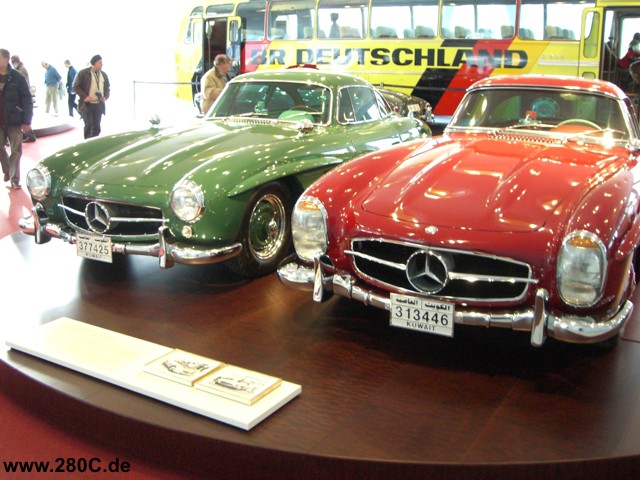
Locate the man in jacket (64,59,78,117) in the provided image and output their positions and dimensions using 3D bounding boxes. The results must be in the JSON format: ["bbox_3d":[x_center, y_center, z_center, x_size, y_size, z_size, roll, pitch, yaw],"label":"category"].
[{"bbox_3d":[-7.010,-4.263,19.900,0.600,1.670,0.500,-4,15,-17],"label":"man in jacket"}]

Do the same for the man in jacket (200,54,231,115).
[{"bbox_3d":[-1.532,-1.920,10.500,0.500,1.710,0.550,7,16,26],"label":"man in jacket"}]

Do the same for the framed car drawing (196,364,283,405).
[{"bbox_3d":[-0.350,0.625,3.038,0.300,0.025,0.220,9,17,30],"label":"framed car drawing"}]

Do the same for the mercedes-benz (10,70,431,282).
[{"bbox_3d":[-0.263,-0.774,6.095,1.790,1.300,4.520,8,16,29],"label":"mercedes-benz"}]

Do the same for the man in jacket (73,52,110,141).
[{"bbox_3d":[-3.563,-2.078,11.100,0.620,1.720,0.420,-10,18,-36],"label":"man in jacket"}]

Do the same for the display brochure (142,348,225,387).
[{"bbox_3d":[-0.618,0.581,3.206,0.300,0.025,0.220,9,17,30],"label":"display brochure"}]

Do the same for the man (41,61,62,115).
[{"bbox_3d":[-7.781,-4.391,20.400,0.650,1.600,0.520,-3,15,-14],"label":"man"}]

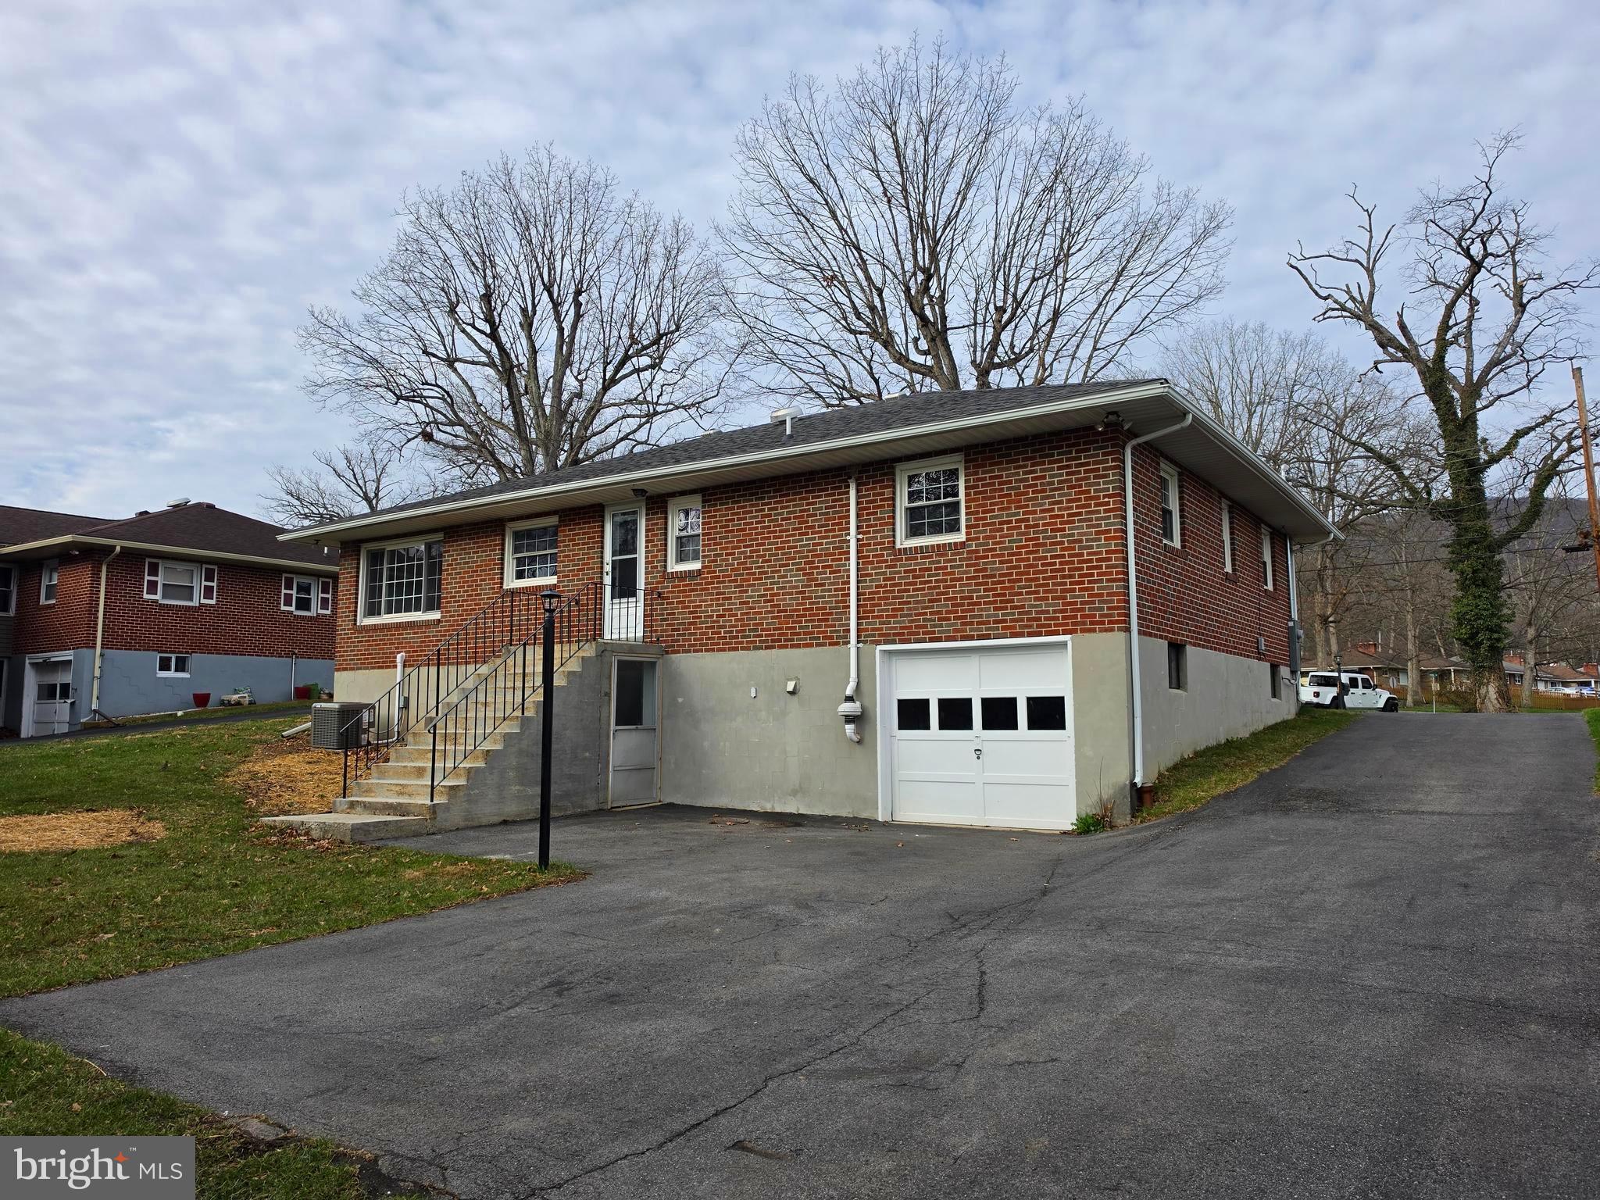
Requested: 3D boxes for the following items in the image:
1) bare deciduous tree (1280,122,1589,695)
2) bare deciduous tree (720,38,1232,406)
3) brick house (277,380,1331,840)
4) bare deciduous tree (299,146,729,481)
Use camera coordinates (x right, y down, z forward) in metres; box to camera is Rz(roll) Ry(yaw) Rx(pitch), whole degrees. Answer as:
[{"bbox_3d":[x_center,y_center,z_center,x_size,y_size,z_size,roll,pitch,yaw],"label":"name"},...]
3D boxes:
[{"bbox_3d":[31.530,-8.756,50.396,15.200,28.117,14.300,-4,-7,32],"label":"bare deciduous tree"},{"bbox_3d":[5.043,-7.241,33.079,16.200,21.731,15.500,-1,-6,9],"label":"bare deciduous tree"},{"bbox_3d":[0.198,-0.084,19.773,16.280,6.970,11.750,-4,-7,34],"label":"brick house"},{"bbox_3d":[-9.820,-6.279,38.041,15.800,20.952,15.300,1,-6,-15],"label":"bare deciduous tree"}]

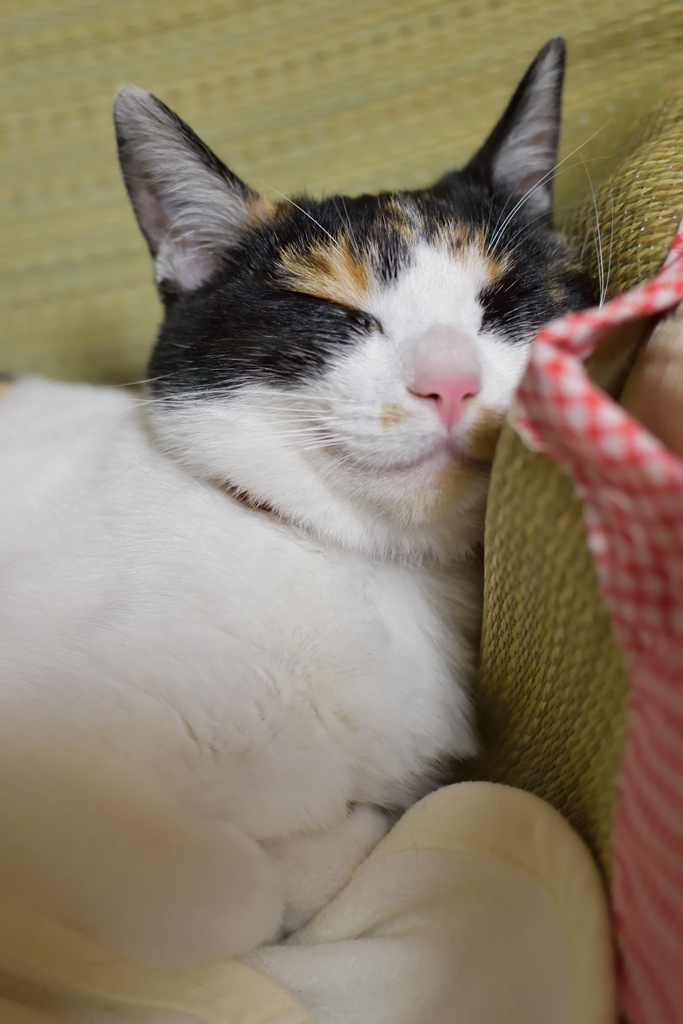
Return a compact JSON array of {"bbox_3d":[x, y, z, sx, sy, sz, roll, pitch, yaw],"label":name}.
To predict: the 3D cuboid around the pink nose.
[{"bbox_3d":[0.026,-0.027,0.367,0.017,0.013,0.012,-9,0,-17],"label":"pink nose"}]

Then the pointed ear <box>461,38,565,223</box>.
[{"bbox_3d":[0.052,-0.108,0.415,0.036,0.052,0.024,20,-8,-41],"label":"pointed ear"}]

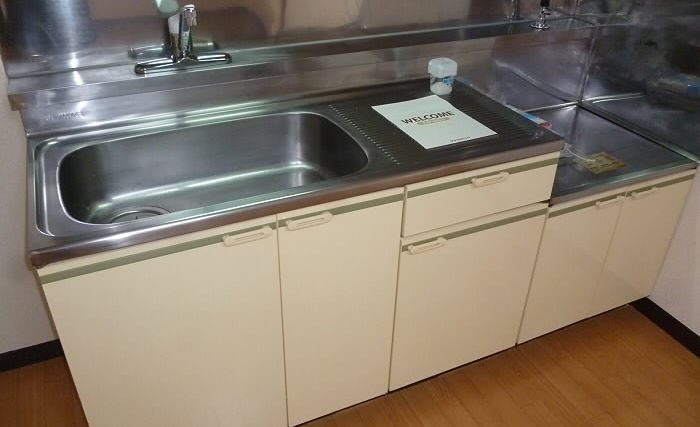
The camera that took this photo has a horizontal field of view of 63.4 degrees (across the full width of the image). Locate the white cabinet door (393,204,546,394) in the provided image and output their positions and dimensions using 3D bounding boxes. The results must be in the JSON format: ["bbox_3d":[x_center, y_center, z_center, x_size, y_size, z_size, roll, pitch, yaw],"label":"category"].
[{"bbox_3d":[0.323,0.241,1.577,0.447,0.522,0.033,-13,35,-22],"label":"white cabinet door"}]

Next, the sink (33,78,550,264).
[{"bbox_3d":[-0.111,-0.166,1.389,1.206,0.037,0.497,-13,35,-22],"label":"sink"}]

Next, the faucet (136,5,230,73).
[{"bbox_3d":[-0.403,-0.428,1.375,0.247,0.178,0.204,-13,35,-22],"label":"faucet"}]

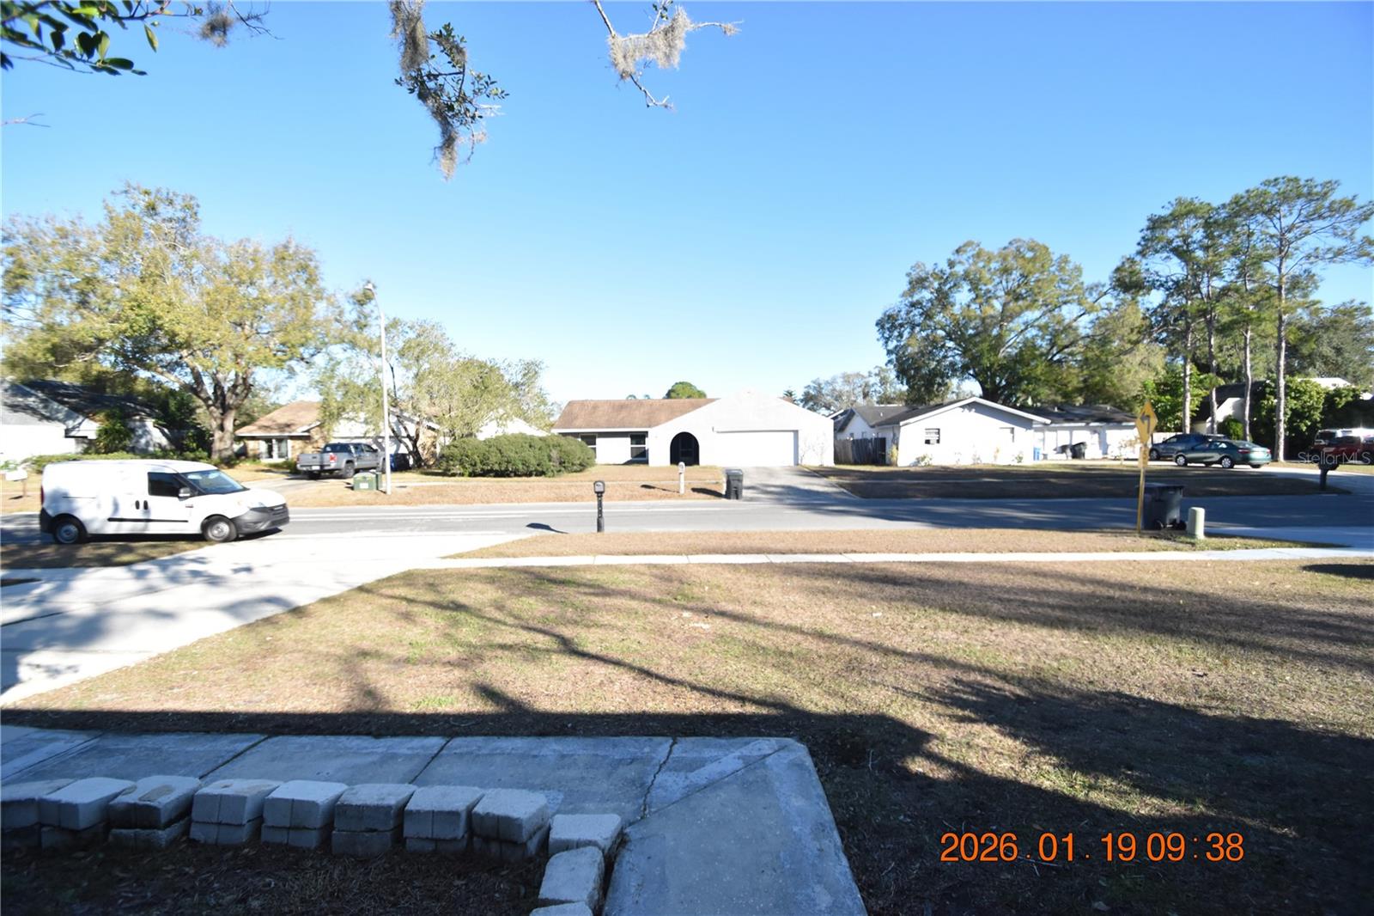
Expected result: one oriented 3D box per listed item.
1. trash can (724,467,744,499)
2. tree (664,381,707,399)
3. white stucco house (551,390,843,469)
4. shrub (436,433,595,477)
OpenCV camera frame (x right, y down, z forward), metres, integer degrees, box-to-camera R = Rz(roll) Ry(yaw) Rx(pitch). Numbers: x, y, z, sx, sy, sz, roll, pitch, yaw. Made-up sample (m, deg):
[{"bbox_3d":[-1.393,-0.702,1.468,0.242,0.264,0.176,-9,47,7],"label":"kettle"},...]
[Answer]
[{"bbox_3d":[1.860,1.050,22.200,0.660,1.120,0.800,0,2,-5],"label":"trash can"},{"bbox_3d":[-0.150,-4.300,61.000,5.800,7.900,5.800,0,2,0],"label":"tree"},{"bbox_3d":[0.426,-2.037,41.250,17.500,4.600,13.200,-1,3,0],"label":"white stucco house"},{"bbox_3d":[-9.195,-0.167,31.322,8.200,2.160,3.400,-1,3,0],"label":"shrub"}]

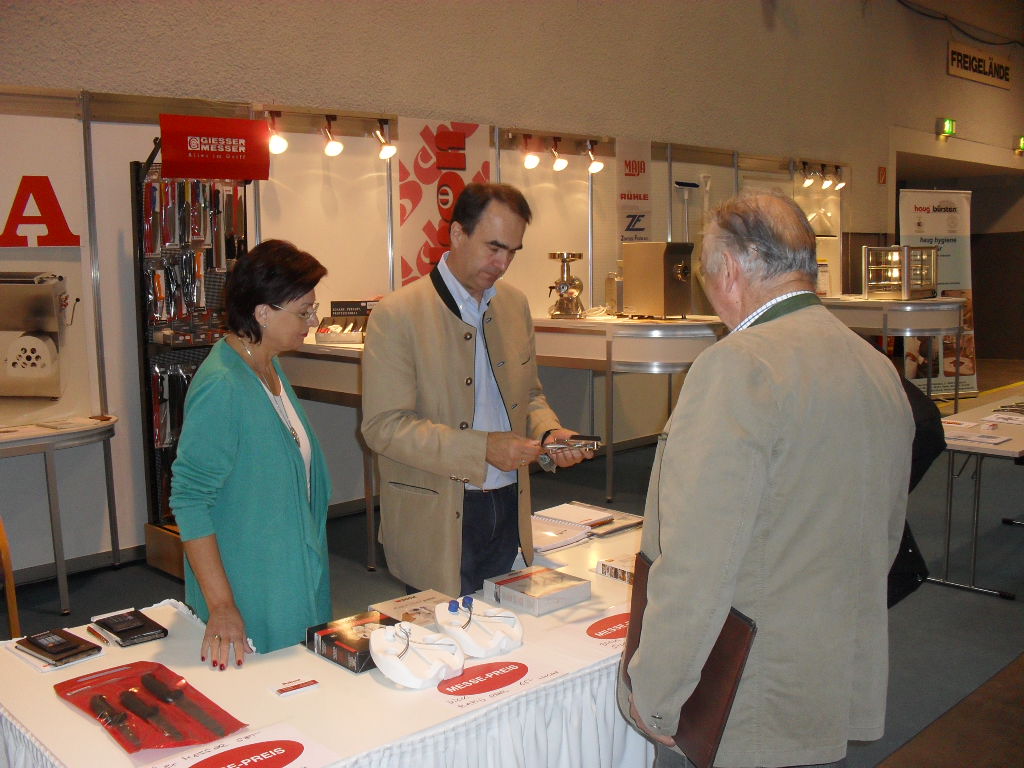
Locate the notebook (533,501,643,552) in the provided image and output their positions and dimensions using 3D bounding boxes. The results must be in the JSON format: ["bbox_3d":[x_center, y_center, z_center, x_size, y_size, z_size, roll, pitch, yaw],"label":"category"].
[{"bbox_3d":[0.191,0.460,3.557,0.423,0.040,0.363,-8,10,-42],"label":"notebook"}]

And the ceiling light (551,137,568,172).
[{"bbox_3d":[0.357,-1.709,7.692,0.101,0.252,0.121,-8,10,-42],"label":"ceiling light"}]

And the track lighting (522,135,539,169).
[{"bbox_3d":[0.131,-1.644,7.323,0.100,0.230,0.140,-8,10,-43],"label":"track lighting"}]

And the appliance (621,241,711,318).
[{"bbox_3d":[1.038,-0.731,7.280,0.312,0.514,0.393,-8,10,-42],"label":"appliance"}]

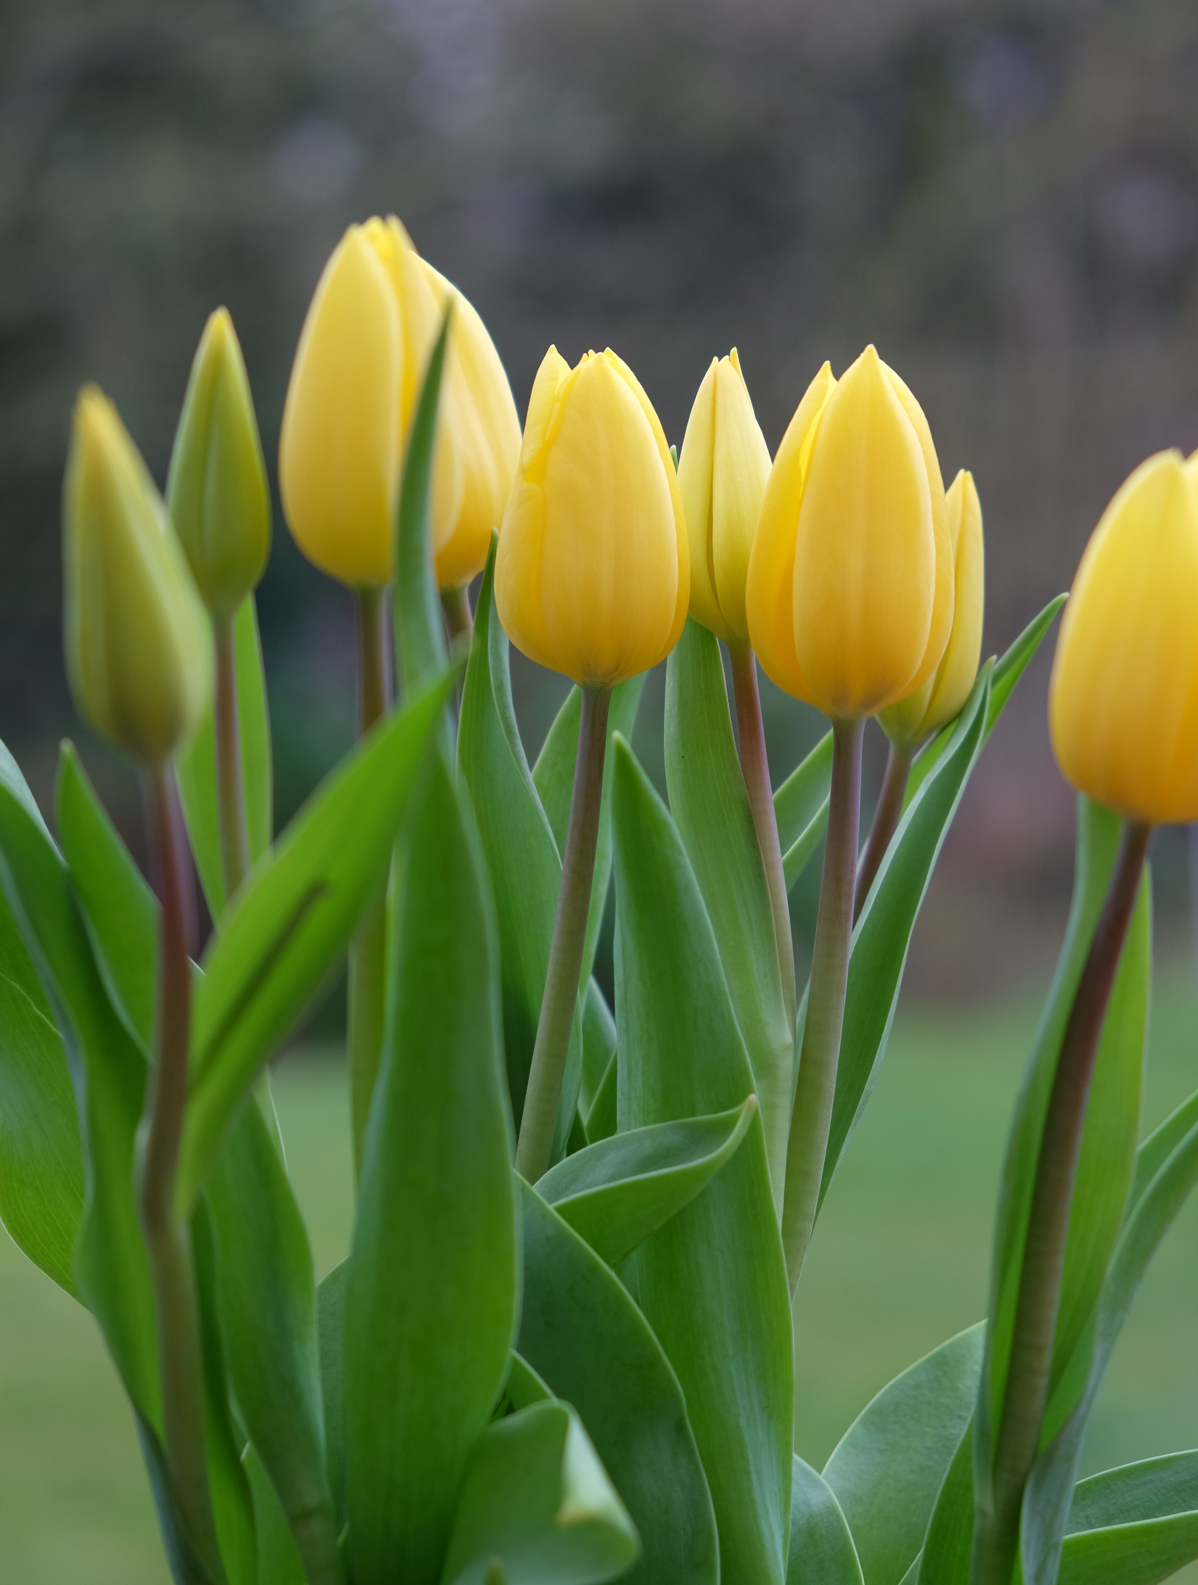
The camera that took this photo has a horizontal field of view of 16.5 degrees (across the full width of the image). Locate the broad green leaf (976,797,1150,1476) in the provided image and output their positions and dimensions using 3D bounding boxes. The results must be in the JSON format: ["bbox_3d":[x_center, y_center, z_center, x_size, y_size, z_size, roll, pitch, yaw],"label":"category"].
[{"bbox_3d":[0.075,0.055,0.660,0.022,0.110,0.022,8,1,0],"label":"broad green leaf"}]

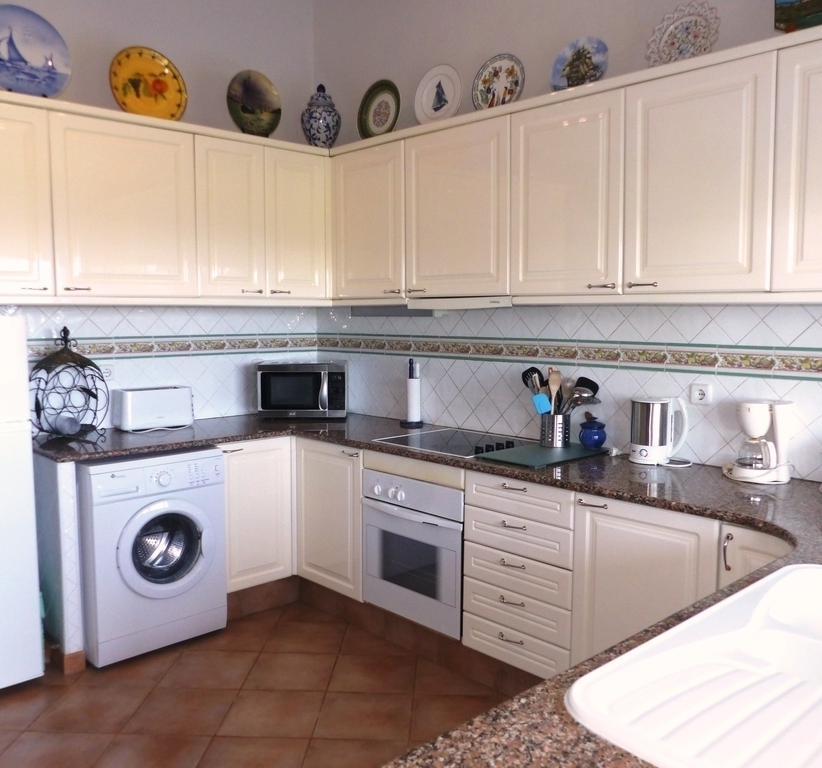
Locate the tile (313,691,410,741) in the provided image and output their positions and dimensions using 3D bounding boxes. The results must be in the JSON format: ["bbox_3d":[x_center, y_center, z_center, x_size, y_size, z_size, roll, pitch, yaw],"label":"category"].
[{"bbox_3d":[-0.170,1.225,2.722,0.333,0.010,0.333,0,5,2],"label":"tile"}]

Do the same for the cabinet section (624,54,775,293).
[{"bbox_3d":[1.033,-0.663,2.514,0.335,0.706,0.499,-5,8,-44],"label":"cabinet section"}]

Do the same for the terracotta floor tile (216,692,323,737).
[{"bbox_3d":[-0.502,1.210,2.703,0.334,0.010,0.334,0,5,2],"label":"terracotta floor tile"}]

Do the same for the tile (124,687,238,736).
[{"bbox_3d":[-0.844,1.220,2.751,0.333,0.010,0.333,0,5,2],"label":"tile"}]

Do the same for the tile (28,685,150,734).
[{"bbox_3d":[-1.181,1.218,2.765,0.333,0.010,0.333,0,5,2],"label":"tile"}]

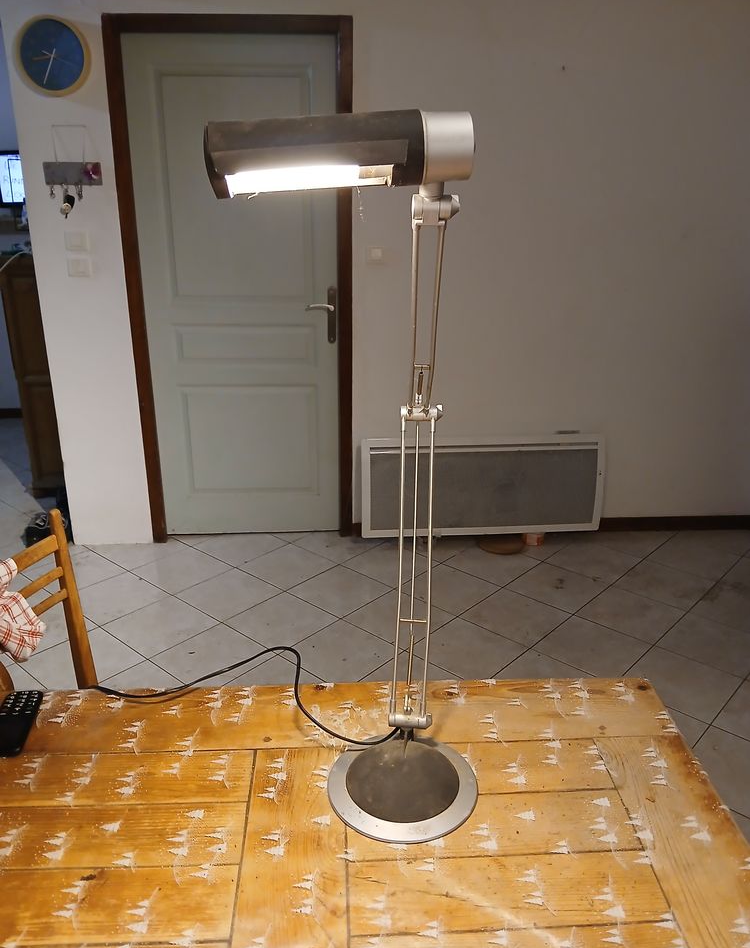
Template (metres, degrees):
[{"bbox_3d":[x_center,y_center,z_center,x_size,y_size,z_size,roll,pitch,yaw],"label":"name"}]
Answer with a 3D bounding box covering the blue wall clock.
[{"bbox_3d":[-1.170,-1.523,2.738,0.257,0.257,0.040,-1,20,-5],"label":"blue wall clock"}]

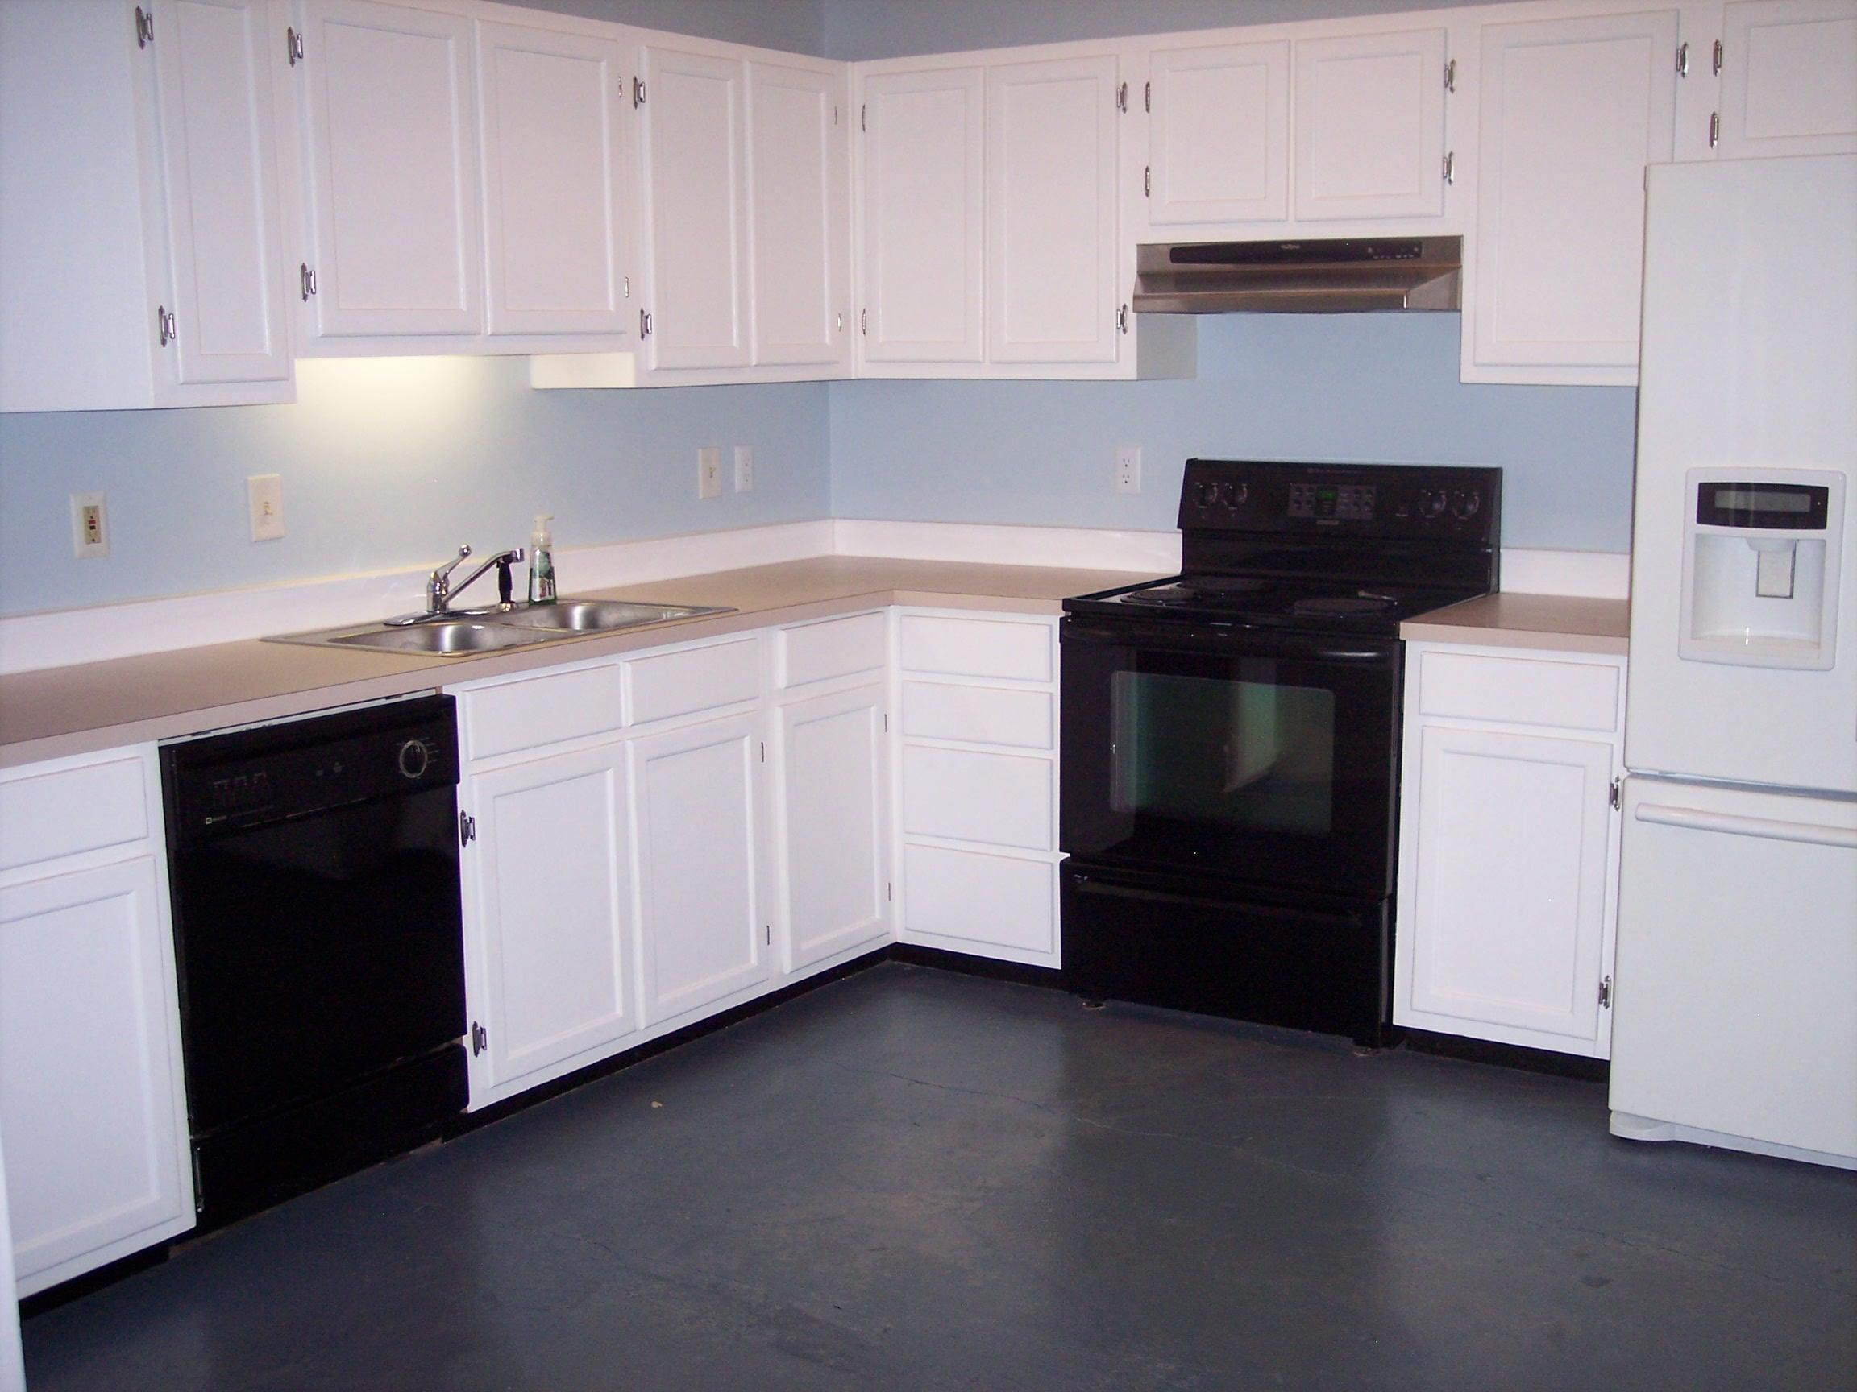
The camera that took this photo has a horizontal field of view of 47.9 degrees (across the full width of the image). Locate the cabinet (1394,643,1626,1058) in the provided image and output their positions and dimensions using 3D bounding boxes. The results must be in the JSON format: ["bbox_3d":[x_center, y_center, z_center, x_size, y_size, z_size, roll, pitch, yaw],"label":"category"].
[{"bbox_3d":[1.318,0.269,4.387,0.464,0.825,0.630,6,11,33],"label":"cabinet"}]

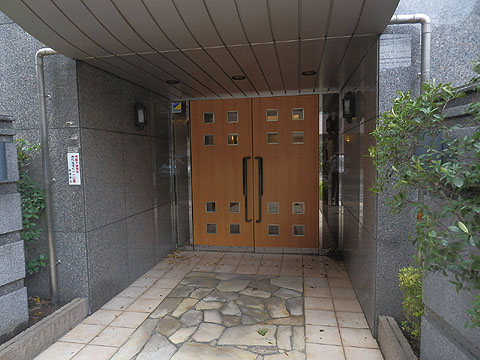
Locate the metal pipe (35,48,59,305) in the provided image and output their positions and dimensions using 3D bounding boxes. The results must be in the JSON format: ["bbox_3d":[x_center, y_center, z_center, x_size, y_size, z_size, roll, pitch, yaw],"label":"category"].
[{"bbox_3d":[-1.771,0.002,3.166,0.224,2.440,0.085,0,4,10],"label":"metal pipe"}]

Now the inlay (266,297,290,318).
[{"bbox_3d":[0.391,1.315,3.411,0.192,0.025,0.460,-1,4,-3],"label":"inlay"}]

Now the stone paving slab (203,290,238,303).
[{"bbox_3d":[-0.201,1.305,3.704,0.358,0.025,0.290,0,4,10],"label":"stone paving slab"}]

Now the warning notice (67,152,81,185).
[{"bbox_3d":[-1.602,-0.100,3.207,0.127,0.307,0.010,0,4,10],"label":"warning notice"}]

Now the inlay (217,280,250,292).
[{"bbox_3d":[-0.086,1.282,3.990,0.365,0.025,0.401,0,4,10],"label":"inlay"}]

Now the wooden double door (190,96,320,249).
[{"bbox_3d":[0.216,-0.090,5.257,2.015,2.373,0.080,0,4,10],"label":"wooden double door"}]

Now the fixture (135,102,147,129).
[{"bbox_3d":[-1.267,-0.813,4.268,0.140,0.327,0.120,0,4,10],"label":"fixture"}]

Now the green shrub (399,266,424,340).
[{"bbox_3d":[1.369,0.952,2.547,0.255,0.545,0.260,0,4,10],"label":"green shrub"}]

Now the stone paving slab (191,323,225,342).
[{"bbox_3d":[-0.273,1.361,2.944,0.232,0.025,0.315,0,4,14],"label":"stone paving slab"}]

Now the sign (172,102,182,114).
[{"bbox_3d":[-1.019,-1.164,5.363,0.152,0.168,0.015,0,4,10],"label":"sign"}]

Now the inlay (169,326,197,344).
[{"bbox_3d":[-0.488,1.366,2.926,0.162,0.025,0.311,1,5,26],"label":"inlay"}]

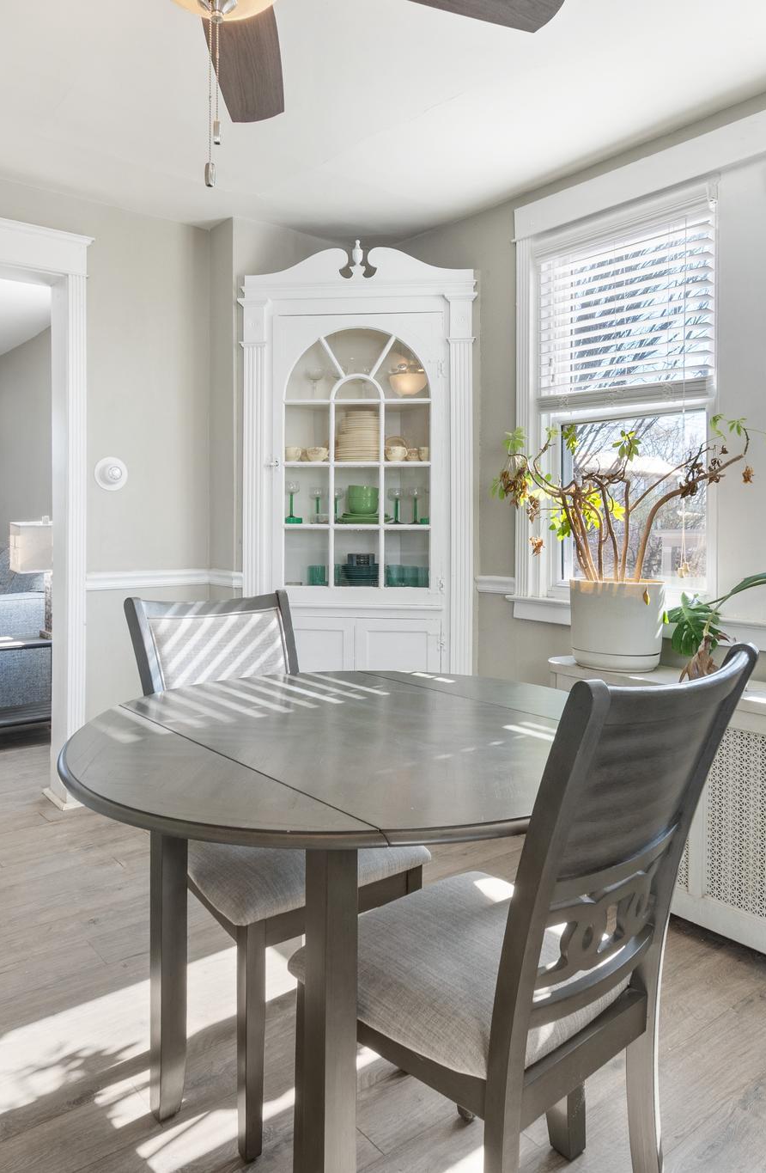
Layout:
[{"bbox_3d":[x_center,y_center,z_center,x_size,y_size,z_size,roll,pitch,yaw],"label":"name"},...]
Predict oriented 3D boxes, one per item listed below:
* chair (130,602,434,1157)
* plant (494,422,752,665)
[{"bbox_3d":[-0.250,0.536,1.685,0.460,0.975,0.580,-3,5,-35],"label":"chair"},{"bbox_3d":[0.727,-0.133,2.291,0.480,0.800,0.680,-3,5,-41],"label":"plant"}]

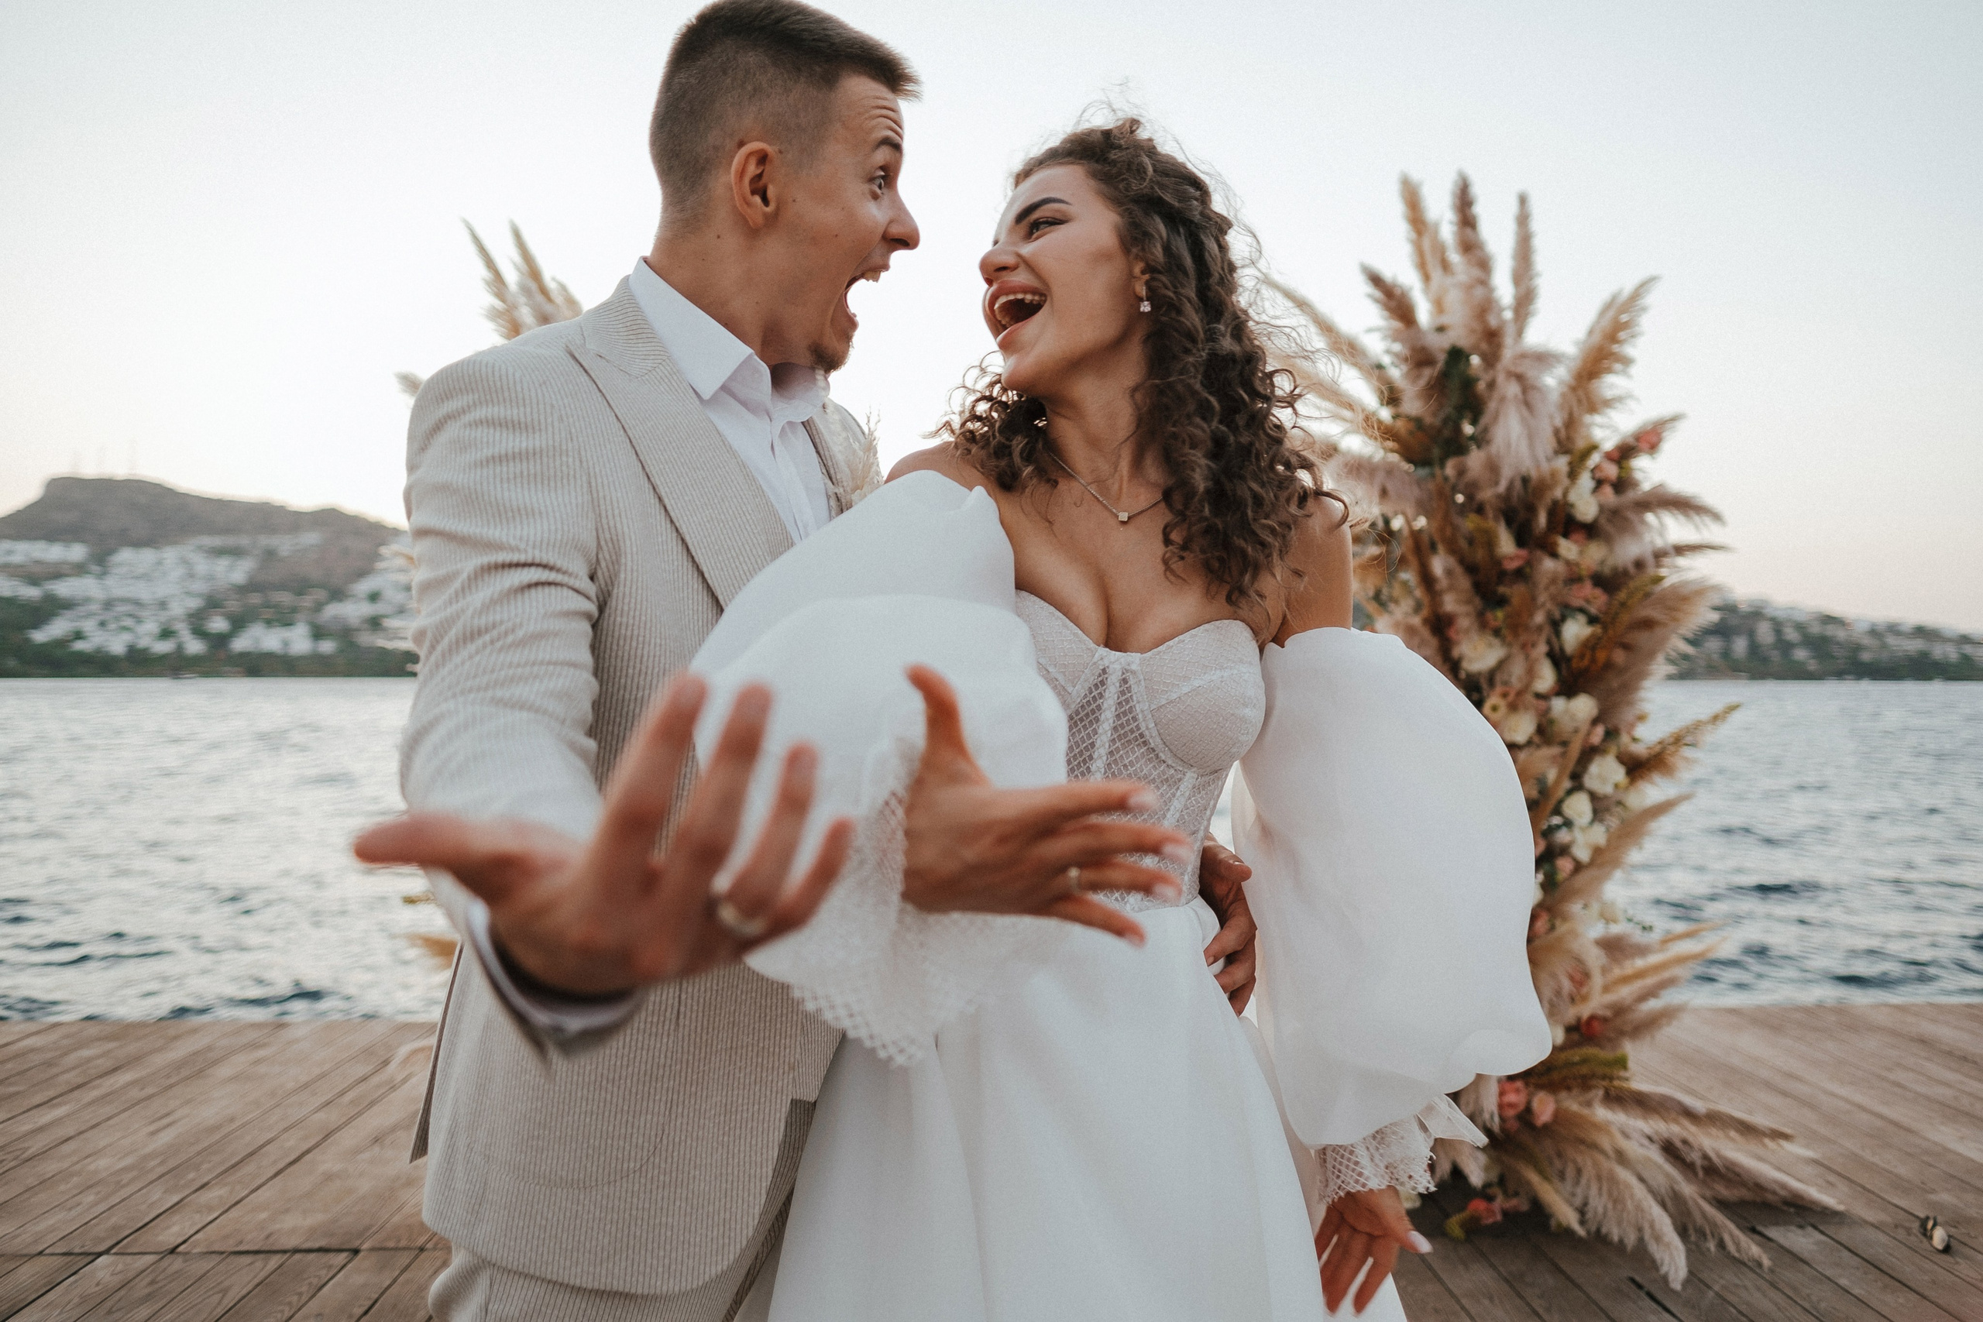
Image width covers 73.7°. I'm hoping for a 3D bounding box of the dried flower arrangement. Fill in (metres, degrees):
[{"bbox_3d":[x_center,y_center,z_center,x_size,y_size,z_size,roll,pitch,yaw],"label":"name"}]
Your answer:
[{"bbox_3d":[1.340,0.075,3.170,1.350,2.420,0.980,0,-1,9],"label":"dried flower arrangement"}]

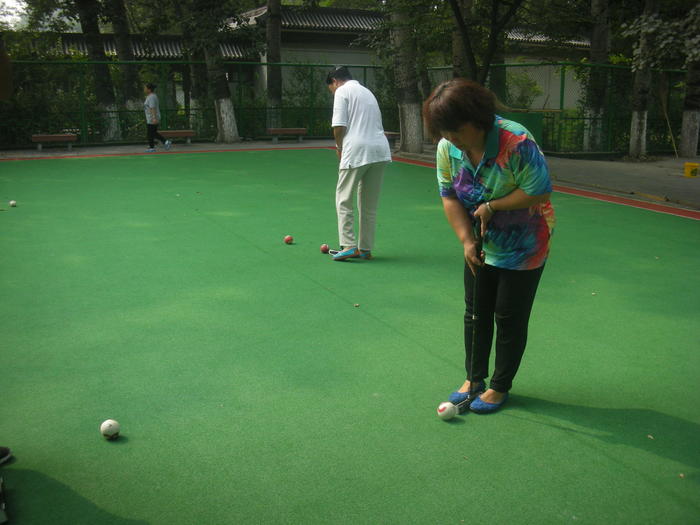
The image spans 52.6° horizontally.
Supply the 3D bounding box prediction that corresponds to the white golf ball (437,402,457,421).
[{"bbox_3d":[0.405,0.624,2.958,0.075,0.075,0.075,0,14,0],"label":"white golf ball"}]

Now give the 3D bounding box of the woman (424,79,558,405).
[{"bbox_3d":[0.575,-0.063,2.994,0.470,1.390,0.470,-12,18,-39],"label":"woman"}]

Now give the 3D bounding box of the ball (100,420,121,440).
[{"bbox_3d":[-0.950,0.662,2.805,0.075,0.075,0.075,0,14,0],"label":"ball"}]

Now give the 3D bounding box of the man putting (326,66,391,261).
[{"bbox_3d":[0.075,-0.786,5.638,0.460,1.510,0.450,7,16,27],"label":"man putting"}]

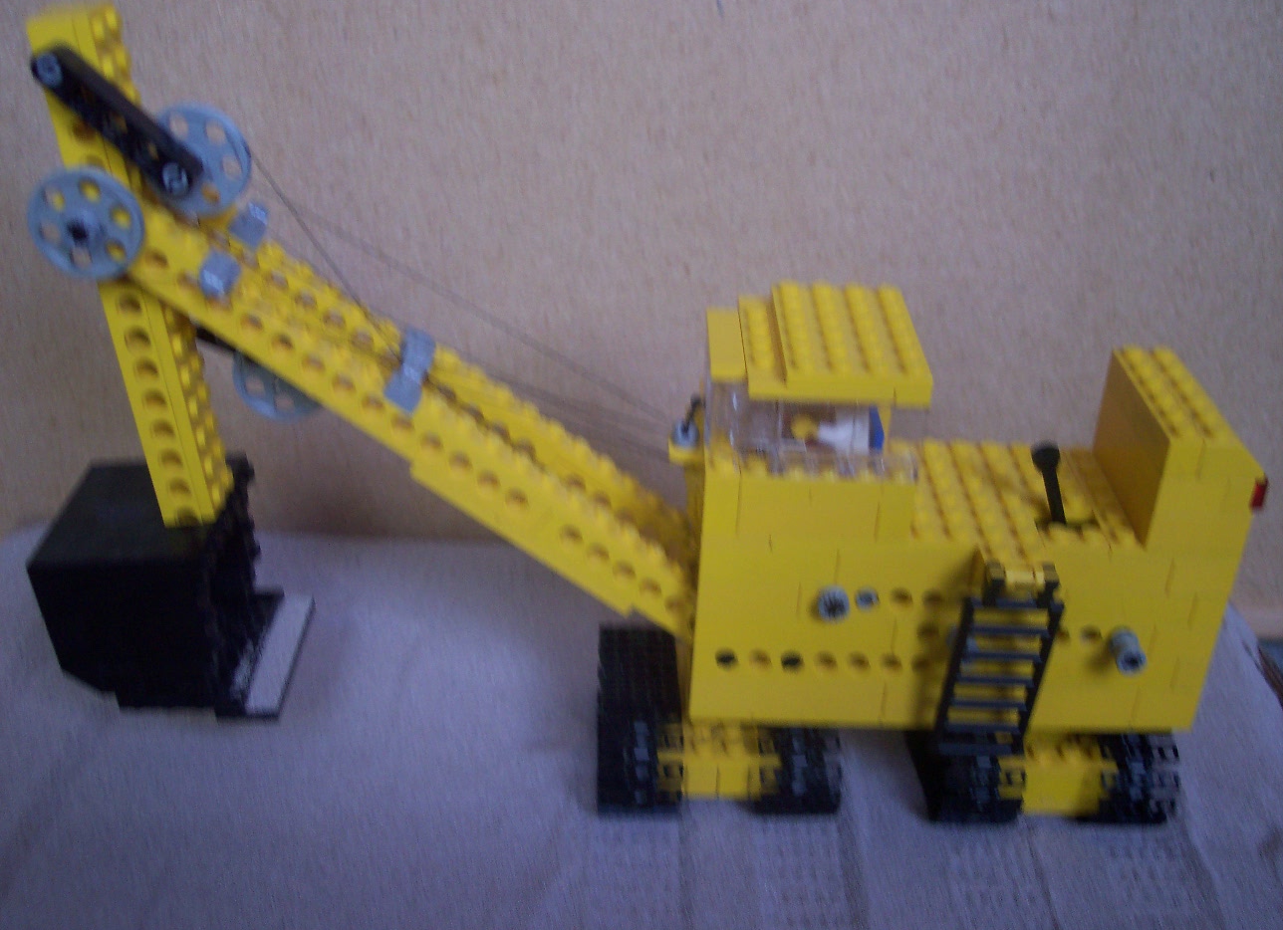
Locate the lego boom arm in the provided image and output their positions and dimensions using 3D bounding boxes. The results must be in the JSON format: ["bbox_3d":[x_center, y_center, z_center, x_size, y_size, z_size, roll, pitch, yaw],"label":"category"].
[{"bbox_3d":[-0.055,-0.028,0.325,0.145,0.154,0.045,1,31,0],"label":"lego boom arm"}]

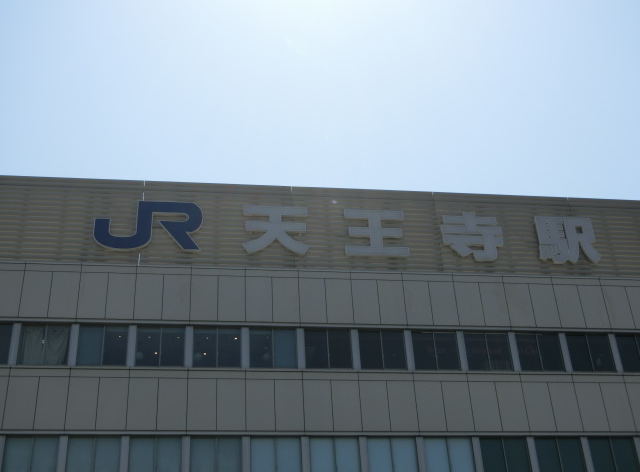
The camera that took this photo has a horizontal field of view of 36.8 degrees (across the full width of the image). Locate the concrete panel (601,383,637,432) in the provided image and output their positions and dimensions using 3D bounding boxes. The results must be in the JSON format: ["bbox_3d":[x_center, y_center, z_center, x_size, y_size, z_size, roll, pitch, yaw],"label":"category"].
[{"bbox_3d":[10.509,6.081,33.933,0.970,1.857,0.100,2,-34,-8],"label":"concrete panel"}]

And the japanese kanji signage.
[{"bbox_3d":[1.362,-0.040,37.611,19.892,2.358,0.250,2,-34,-8],"label":"japanese kanji signage"}]

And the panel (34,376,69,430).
[{"bbox_3d":[-8.990,5.624,32.259,0.990,1.894,0.120,2,-34,-8],"label":"panel"}]

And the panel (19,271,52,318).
[{"bbox_3d":[-10.186,2.103,34.426,0.990,1.884,0.120,2,-34,-8],"label":"panel"}]

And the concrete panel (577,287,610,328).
[{"bbox_3d":[9.547,2.491,33.566,0.900,1.720,0.120,2,-34,-8],"label":"concrete panel"}]

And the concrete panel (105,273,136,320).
[{"bbox_3d":[-6.493,1.983,31.354,0.900,1.720,0.120,2,-34,-8],"label":"concrete panel"}]

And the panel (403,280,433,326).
[{"bbox_3d":[3.676,2.546,36.336,0.990,1.884,0.120,2,-34,-8],"label":"panel"}]

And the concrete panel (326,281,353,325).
[{"bbox_3d":[0.705,2.451,35.927,0.990,1.884,0.120,2,-34,-8],"label":"concrete panel"}]

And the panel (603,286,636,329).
[{"bbox_3d":[10.438,2.519,33.689,0.900,1.720,0.120,2,-34,-8],"label":"panel"}]

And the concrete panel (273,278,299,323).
[{"bbox_3d":[-1.216,2.334,34.574,0.970,1.859,0.100,2,-34,-8],"label":"concrete panel"}]

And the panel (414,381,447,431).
[{"bbox_3d":[3.786,5.865,33.004,0.970,1.857,0.100,2,-34,-8],"label":"panel"}]

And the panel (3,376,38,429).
[{"bbox_3d":[-9.678,5.423,31.155,0.970,1.865,0.100,2,-34,-8],"label":"panel"}]

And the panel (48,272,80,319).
[{"bbox_3d":[-8.916,2.071,33.524,0.970,1.854,0.100,2,-34,-8],"label":"panel"}]

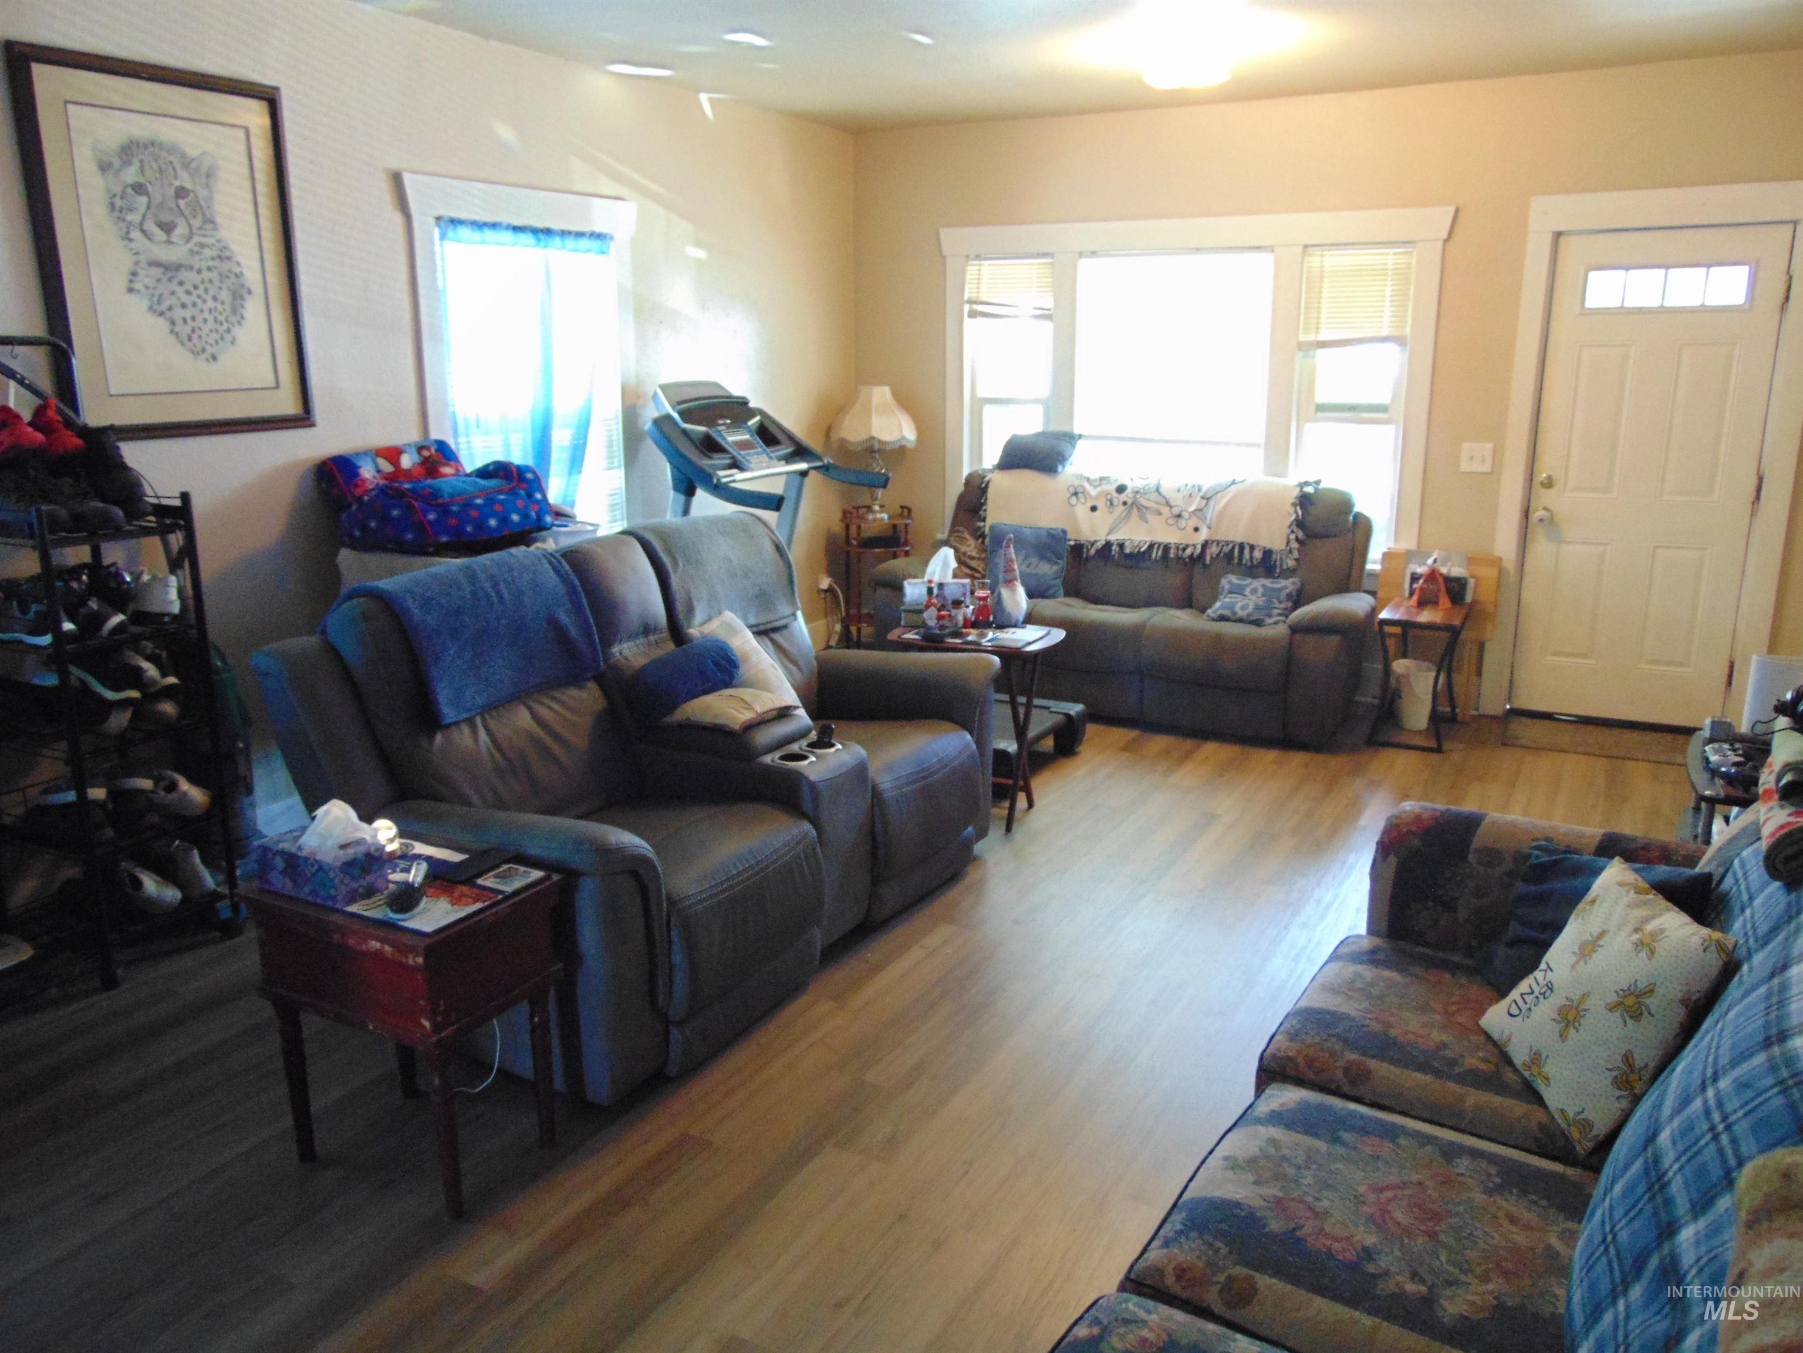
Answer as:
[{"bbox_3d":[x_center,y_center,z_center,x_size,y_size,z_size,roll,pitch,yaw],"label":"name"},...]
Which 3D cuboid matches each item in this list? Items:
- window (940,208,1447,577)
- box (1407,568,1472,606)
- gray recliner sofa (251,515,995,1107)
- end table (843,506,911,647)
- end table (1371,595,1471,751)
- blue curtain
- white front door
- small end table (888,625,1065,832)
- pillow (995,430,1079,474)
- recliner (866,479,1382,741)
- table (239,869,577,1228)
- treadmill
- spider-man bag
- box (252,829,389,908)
[{"bbox_3d":[1.282,-1.368,6.259,2.430,1.580,0.120,7,16,27],"label":"window"},{"bbox_3d":[2.354,-0.383,5.672,0.230,0.115,0.120,7,16,27],"label":"box"},{"bbox_3d":[-0.588,0.161,3.591,1.090,1.019,1.880,7,14,28],"label":"gray recliner sofa"},{"bbox_3d":[-0.102,-0.472,6.900,0.330,0.800,0.300,-5,15,-16],"label":"end table"},{"bbox_3d":[2.206,-0.017,5.524,0.320,0.536,0.600,7,14,28],"label":"end table"},{"bbox_3d":[-1.410,-1.116,5.121,0.090,1.245,0.900,7,14,28],"label":"blue curtain"},{"bbox_3d":[3.090,-0.798,5.447,0.819,2.039,0.050,7,14,28],"label":"white front door"},{"bbox_3d":[0.263,0.170,4.669,0.590,0.660,0.415,7,16,27],"label":"small end table"},{"bbox_3d":[0.671,-1.108,6.424,0.400,0.210,0.280,7,14,28],"label":"pillow"},{"bbox_3d":[1.016,-0.398,6.131,2.290,1.020,0.880,7,16,27],"label":"recliner"},{"bbox_3d":[-1.013,0.716,2.713,0.530,0.605,0.370,7,16,27],"label":"table"},{"bbox_3d":[-0.243,-0.421,5.299,1.800,1.500,0.880,7,16,27],"label":"treadmill"},{"bbox_3d":[-1.500,-0.600,4.215,0.500,0.310,0.510,7,14,28],"label":"spider-man bag"},{"bbox_3d":[-1.052,0.349,2.366,0.217,0.085,0.122,7,14,28],"label":"box"}]

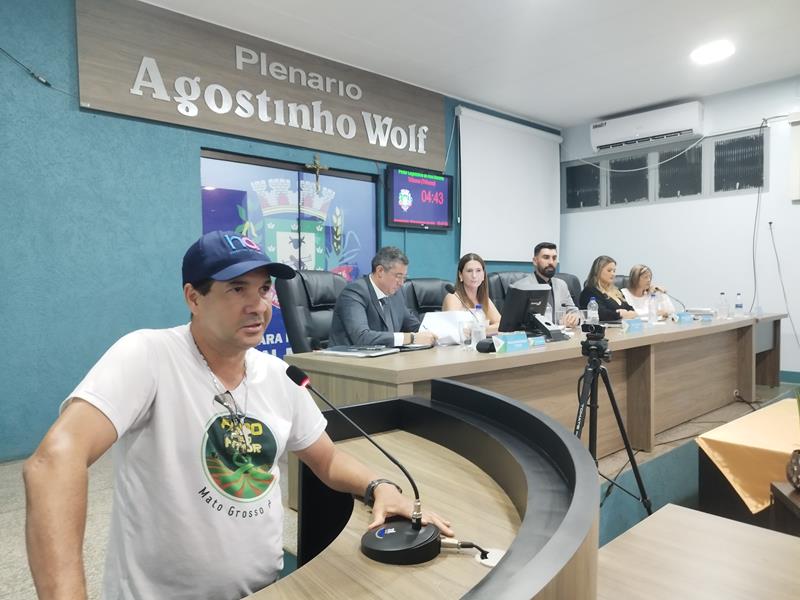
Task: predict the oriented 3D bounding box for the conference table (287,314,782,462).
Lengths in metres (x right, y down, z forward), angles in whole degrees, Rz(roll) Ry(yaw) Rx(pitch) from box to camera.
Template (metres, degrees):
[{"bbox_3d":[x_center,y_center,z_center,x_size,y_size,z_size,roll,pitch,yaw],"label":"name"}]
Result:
[{"bbox_3d":[1.676,0.574,4.106,5.156,0.741,0.741,-2,2,-41],"label":"conference table"}]

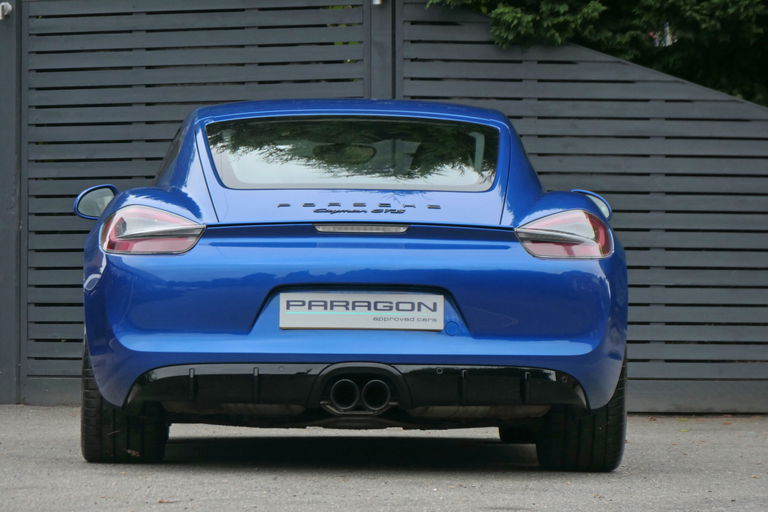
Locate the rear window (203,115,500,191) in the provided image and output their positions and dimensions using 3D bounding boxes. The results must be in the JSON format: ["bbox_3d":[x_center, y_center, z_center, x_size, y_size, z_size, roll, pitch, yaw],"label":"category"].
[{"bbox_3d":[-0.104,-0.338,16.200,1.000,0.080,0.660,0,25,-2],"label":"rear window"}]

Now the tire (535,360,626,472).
[{"bbox_3d":[0.666,0.373,16.143,0.275,0.690,0.690,0,0,-2],"label":"tire"}]

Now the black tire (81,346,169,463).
[{"bbox_3d":[-0.869,0.340,16.096,0.275,0.690,0.690,0,0,-2],"label":"black tire"}]

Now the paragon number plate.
[{"bbox_3d":[-0.068,0.175,15.270,0.520,0.117,0.020,0,0,-2],"label":"paragon number plate"}]

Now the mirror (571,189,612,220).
[{"bbox_3d":[0.729,-0.188,17.807,0.220,0.145,0.140,0,0,-2],"label":"mirror"}]

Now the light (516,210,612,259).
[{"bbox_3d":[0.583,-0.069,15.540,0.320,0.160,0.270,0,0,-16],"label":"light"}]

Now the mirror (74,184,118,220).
[{"bbox_3d":[-1.024,-0.197,17.753,0.220,0.145,0.140,0,0,-2],"label":"mirror"}]

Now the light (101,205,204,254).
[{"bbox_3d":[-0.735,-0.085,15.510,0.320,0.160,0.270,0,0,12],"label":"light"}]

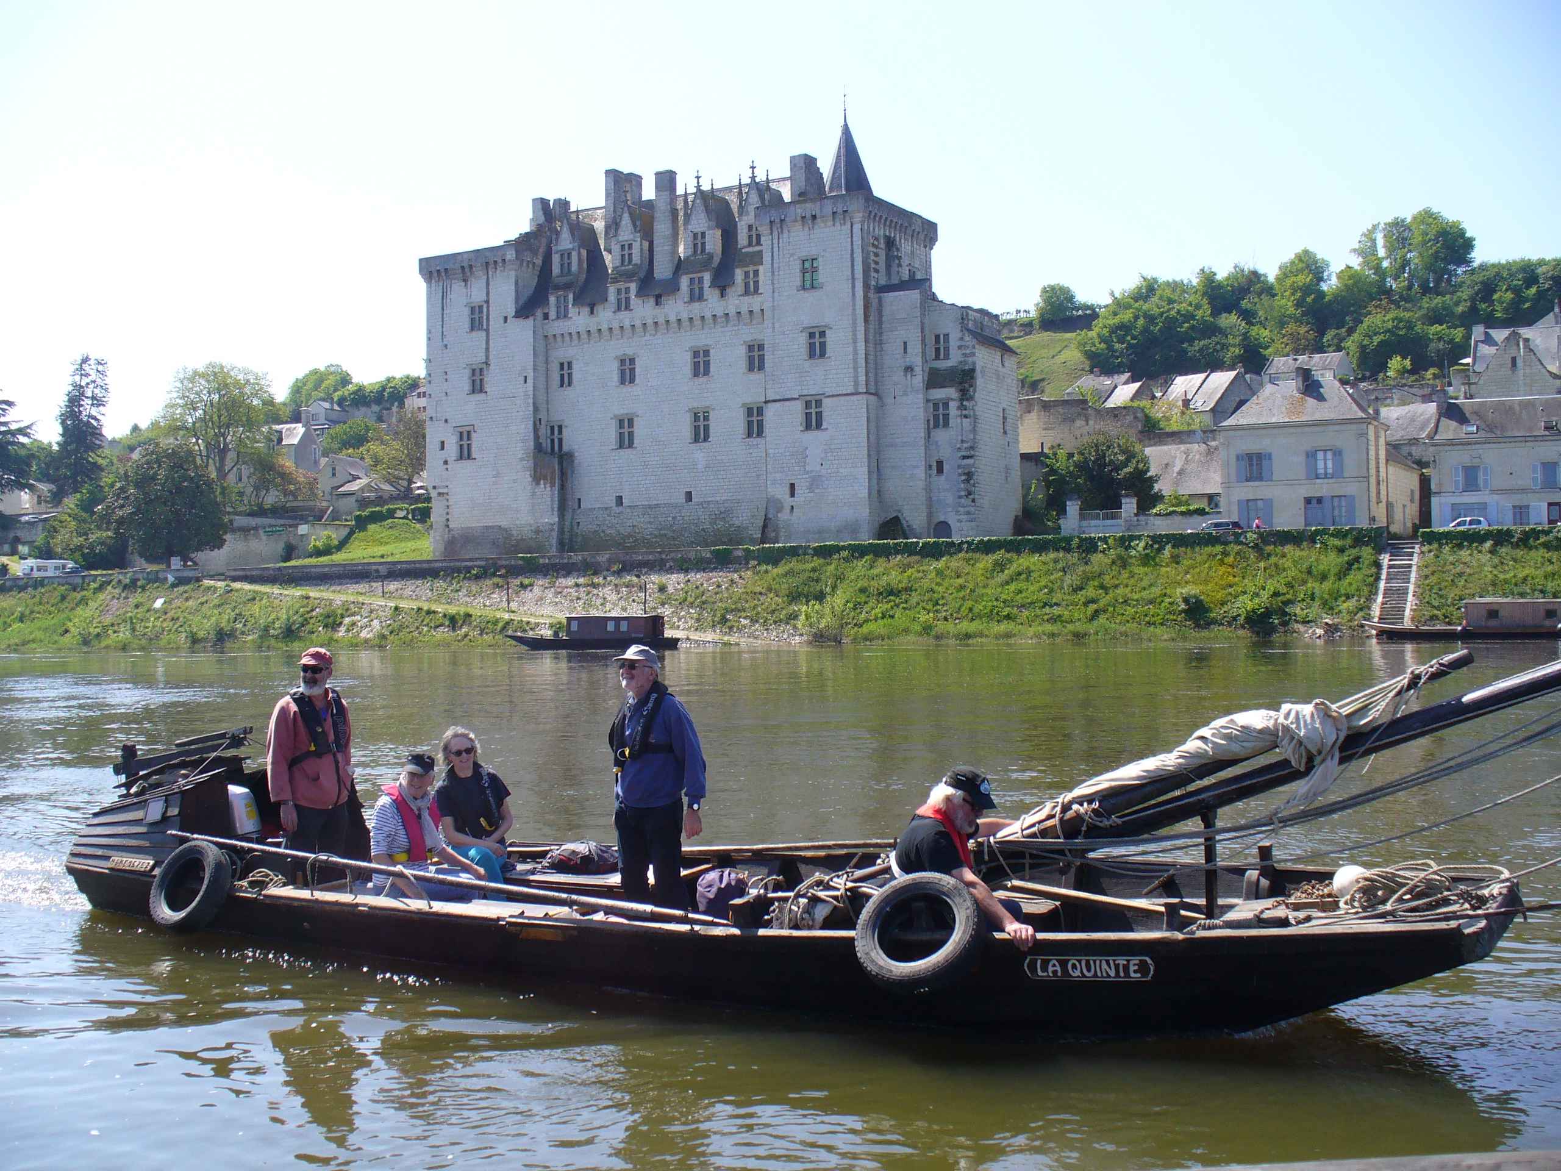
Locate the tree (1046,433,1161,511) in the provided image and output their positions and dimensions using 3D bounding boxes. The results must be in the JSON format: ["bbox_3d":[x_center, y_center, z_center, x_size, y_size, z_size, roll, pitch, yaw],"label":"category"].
[{"bbox_3d":[24.530,-8.040,127.130,8.550,7.240,8.130,-1,-1,11],"label":"tree"}]

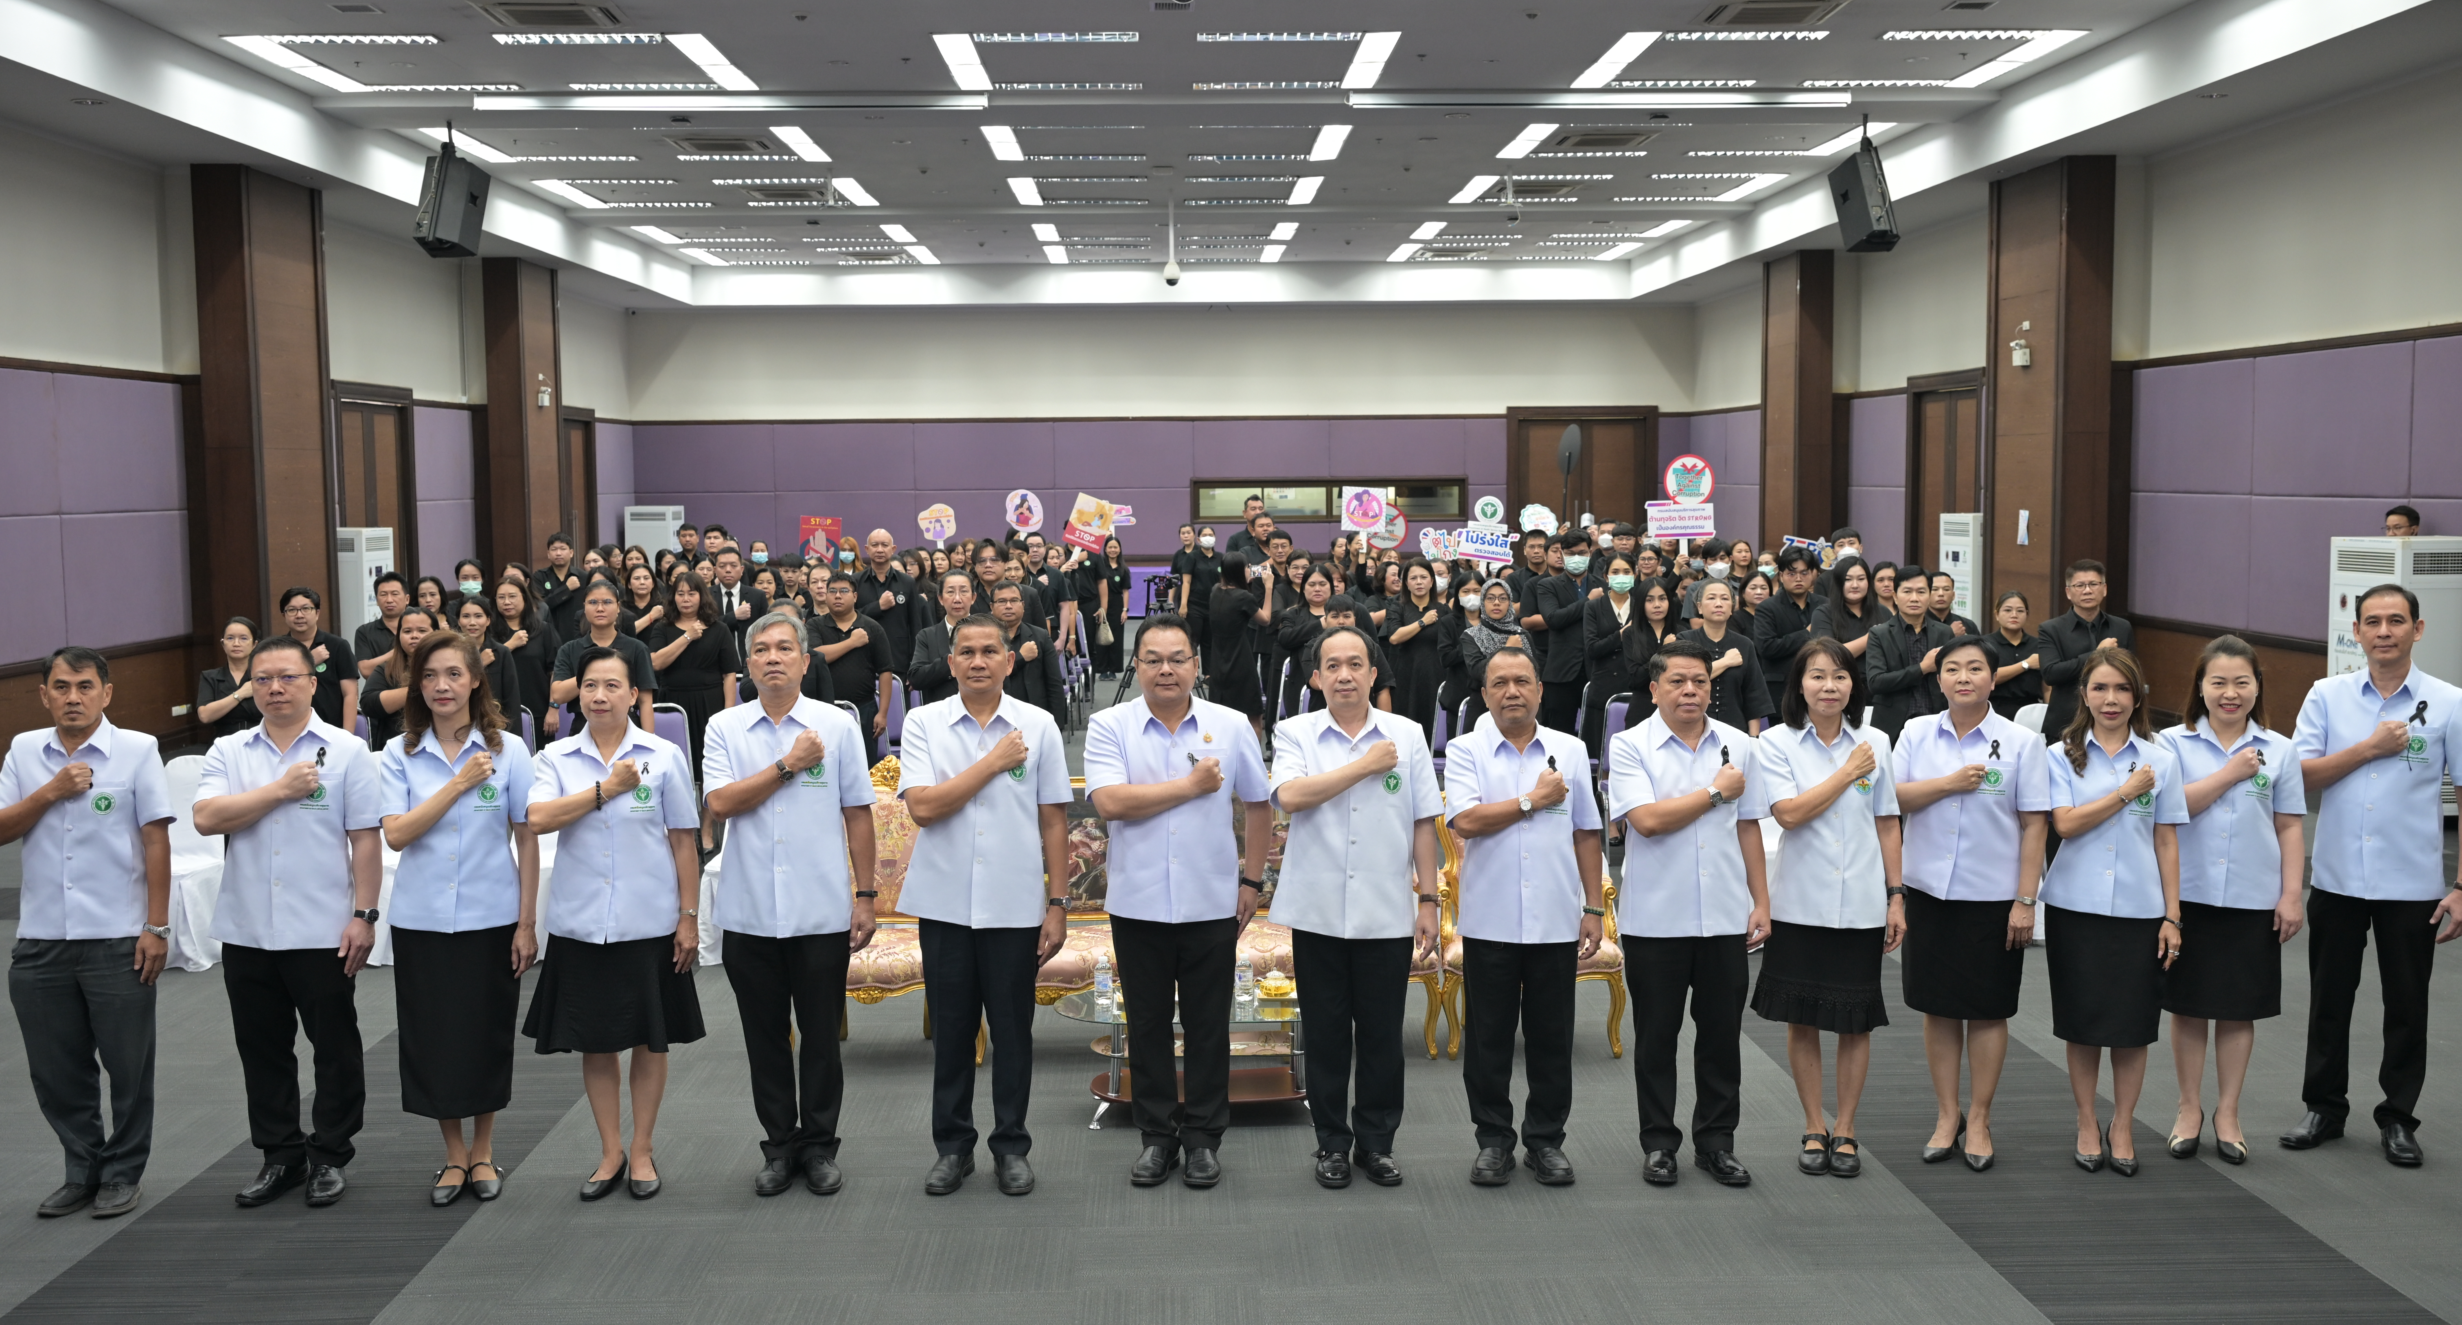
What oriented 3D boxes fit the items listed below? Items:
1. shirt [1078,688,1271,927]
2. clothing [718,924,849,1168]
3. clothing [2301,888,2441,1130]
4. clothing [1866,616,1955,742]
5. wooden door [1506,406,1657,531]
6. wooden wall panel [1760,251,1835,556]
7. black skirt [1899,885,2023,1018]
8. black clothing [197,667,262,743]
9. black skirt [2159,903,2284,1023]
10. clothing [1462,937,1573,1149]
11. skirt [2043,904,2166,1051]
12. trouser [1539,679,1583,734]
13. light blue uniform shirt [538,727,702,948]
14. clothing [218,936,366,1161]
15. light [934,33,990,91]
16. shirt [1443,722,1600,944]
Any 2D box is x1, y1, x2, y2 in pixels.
[{"bbox_3d":[-0.168,0.441,6.920,0.578,0.676,0.330,-1,5,-2],"label":"shirt"},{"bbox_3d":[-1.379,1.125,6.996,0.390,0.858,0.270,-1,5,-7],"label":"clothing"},{"bbox_3d":[3.728,1.063,7.381,0.450,0.920,0.320,2,5,26],"label":"clothing"},{"bbox_3d":[3.504,0.105,11.561,0.500,0.680,0.300,1,5,13],"label":"clothing"},{"bbox_3d":[5.440,-2.330,34.961,2.330,3.170,0.150,0,5,-2],"label":"wooden door"},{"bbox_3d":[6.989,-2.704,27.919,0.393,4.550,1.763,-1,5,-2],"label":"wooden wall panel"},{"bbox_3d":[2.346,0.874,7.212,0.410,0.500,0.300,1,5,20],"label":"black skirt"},{"bbox_3d":[-4.921,0.383,11.239,0.420,0.750,0.270,-2,5,-13],"label":"black clothing"},{"bbox_3d":[3.168,0.886,7.212,0.385,0.461,0.290,1,5,22],"label":"black skirt"},{"bbox_3d":[0.905,1.132,7.099,0.360,0.830,0.290,0,5,5],"label":"clothing"},{"bbox_3d":[2.736,0.955,7.059,0.347,0.437,0.270,0,5,10],"label":"skirt"},{"bbox_3d":[2.086,0.482,13.955,0.370,0.930,0.270,-2,5,-17],"label":"trouser"},{"bbox_3d":[-1.873,0.520,6.909,0.498,0.663,0.270,-1,5,-10],"label":"light blue uniform shirt"},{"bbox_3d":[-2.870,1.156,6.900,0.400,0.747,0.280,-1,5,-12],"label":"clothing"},{"bbox_3d":[-2.048,-4.620,17.439,0.260,0.080,2.369,-1,5,-2],"label":"light"},{"bbox_3d":[0.904,0.521,6.957,0.484,0.686,0.290,0,5,1],"label":"shirt"}]

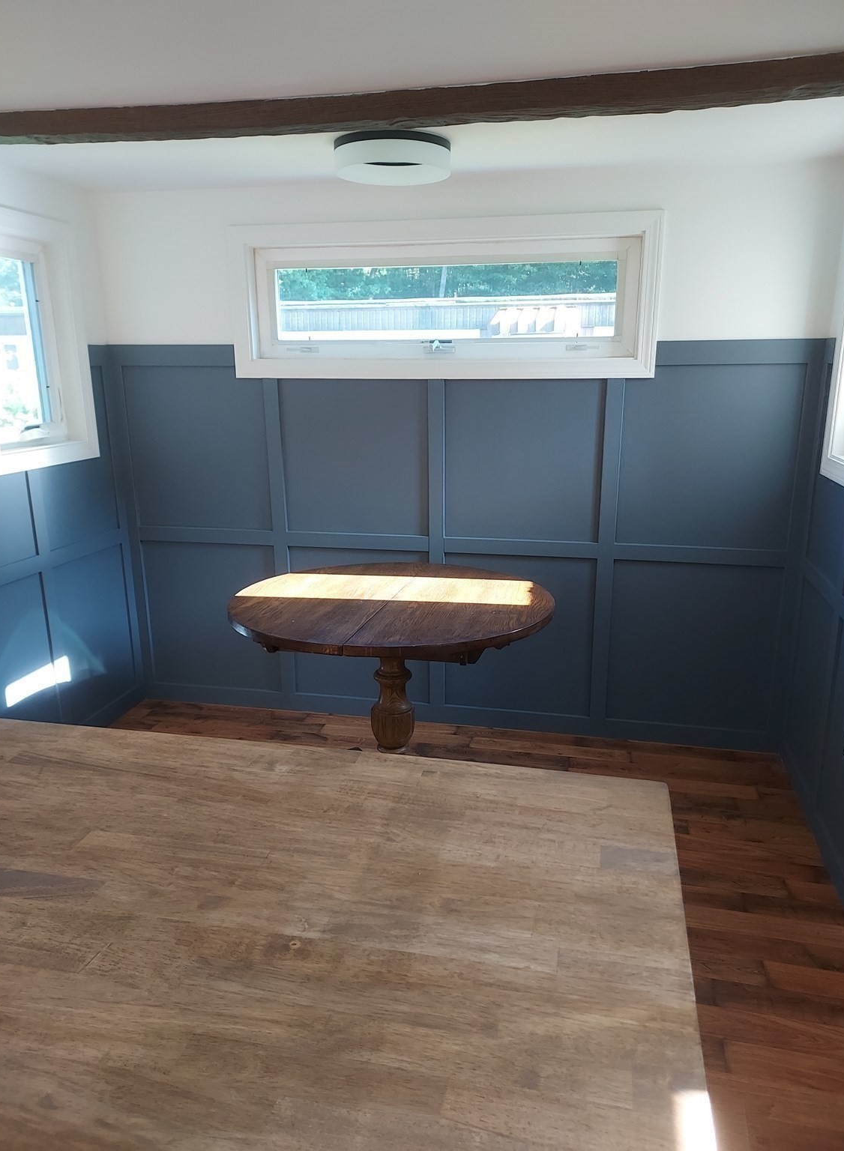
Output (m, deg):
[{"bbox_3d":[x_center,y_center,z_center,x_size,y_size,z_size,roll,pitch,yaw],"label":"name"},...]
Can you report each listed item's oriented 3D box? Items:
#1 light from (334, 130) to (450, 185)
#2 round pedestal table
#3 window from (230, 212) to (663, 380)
[{"bbox_3d":[-0.089,-1.276,2.453,0.356,0.078,0.356,0,15,0],"label":"light"},{"bbox_3d":[-0.095,0.437,2.775,1.063,0.750,0.953,3,16,12],"label":"round pedestal table"},{"bbox_3d":[0.050,-1.038,3.013,1.627,0.570,0.090,3,16,12],"label":"window"}]

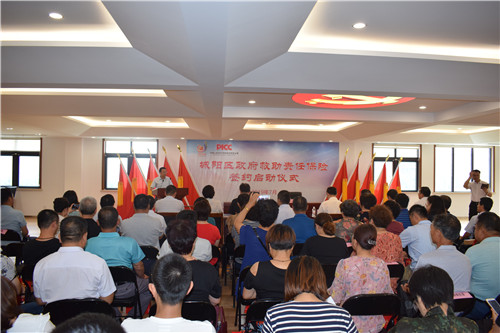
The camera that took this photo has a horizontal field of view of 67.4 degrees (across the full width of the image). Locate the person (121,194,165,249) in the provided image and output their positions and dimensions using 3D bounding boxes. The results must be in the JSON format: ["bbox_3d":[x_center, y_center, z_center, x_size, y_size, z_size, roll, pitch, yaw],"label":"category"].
[{"bbox_3d":[-1.165,0.993,4.300,0.520,1.310,0.800,1,-1,-2],"label":"person"}]

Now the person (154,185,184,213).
[{"bbox_3d":[-1.330,0.999,6.369,0.520,1.320,0.800,1,-1,-5],"label":"person"}]

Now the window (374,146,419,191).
[{"bbox_3d":[5.229,0.071,13.380,1.810,1.720,0.160,1,-1,-5],"label":"window"}]

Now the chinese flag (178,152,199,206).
[{"bbox_3d":[-1.840,0.411,11.400,0.660,1.680,0.250,1,-1,-5],"label":"chinese flag"}]

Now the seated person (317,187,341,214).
[{"bbox_3d":[1.580,1.069,7.600,0.520,1.280,0.750,1,-1,-11],"label":"seated person"}]

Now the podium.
[{"bbox_3d":[-1.811,1.113,8.650,0.750,1.180,0.500,1,-1,-27],"label":"podium"}]

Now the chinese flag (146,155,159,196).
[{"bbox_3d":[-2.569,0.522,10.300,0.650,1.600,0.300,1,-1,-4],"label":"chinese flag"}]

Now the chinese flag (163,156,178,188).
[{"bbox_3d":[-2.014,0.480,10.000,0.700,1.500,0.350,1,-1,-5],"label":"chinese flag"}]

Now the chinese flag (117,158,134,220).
[{"bbox_3d":[-3.228,0.627,9.800,0.500,1.600,0.280,1,-1,-5],"label":"chinese flag"}]

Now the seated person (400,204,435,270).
[{"bbox_3d":[1.700,1.036,3.930,0.520,1.260,0.780,1,-1,-15],"label":"seated person"}]

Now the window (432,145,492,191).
[{"bbox_3d":[7.894,0.111,13.862,2.220,1.740,0.150,1,-1,-4],"label":"window"}]

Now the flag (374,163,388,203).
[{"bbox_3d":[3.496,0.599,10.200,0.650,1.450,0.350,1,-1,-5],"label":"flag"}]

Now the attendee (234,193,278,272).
[{"bbox_3d":[0.065,0.942,3.499,0.500,1.380,0.800,1,-1,-5],"label":"attendee"}]

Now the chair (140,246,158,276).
[{"bbox_3d":[-1.230,1.249,4.370,0.450,0.780,0.470,1,-1,-5],"label":"chair"}]

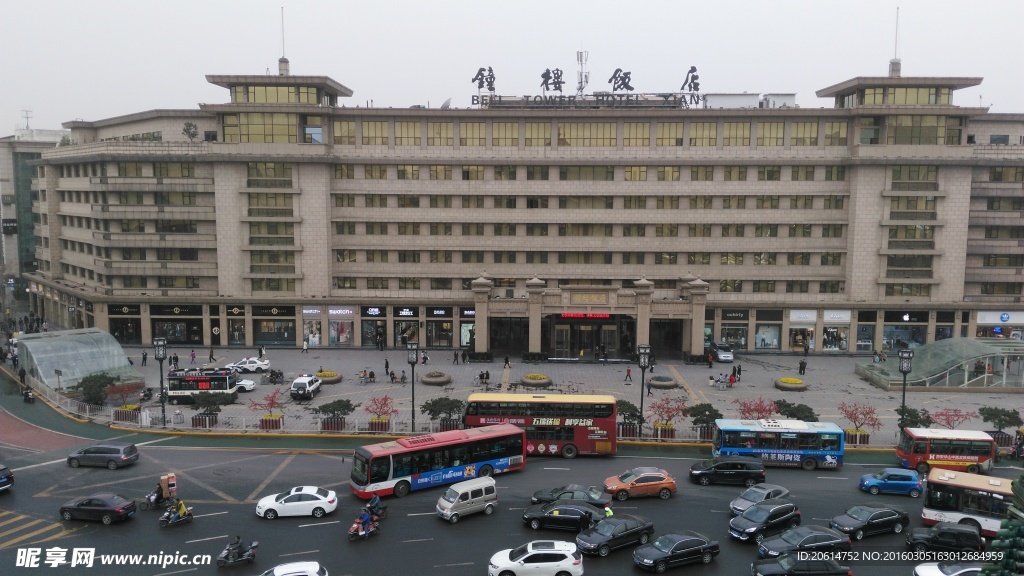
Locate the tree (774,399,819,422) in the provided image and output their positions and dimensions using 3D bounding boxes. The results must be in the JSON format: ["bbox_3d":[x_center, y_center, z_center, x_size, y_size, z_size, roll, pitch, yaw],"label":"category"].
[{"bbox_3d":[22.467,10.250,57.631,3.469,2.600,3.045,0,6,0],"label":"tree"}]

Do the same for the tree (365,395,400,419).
[{"bbox_3d":[-10.656,9.567,59.418,2.500,2.050,2.200,0,8,1],"label":"tree"}]

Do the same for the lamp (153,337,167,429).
[{"bbox_3d":[-28.320,7.694,59.380,0.950,7.300,0.950,1,7,3],"label":"lamp"}]

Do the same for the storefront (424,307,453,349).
[{"bbox_3d":[-9.478,5.041,94.880,3.618,5.413,0.800,0,6,1],"label":"storefront"}]

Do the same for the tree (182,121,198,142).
[{"bbox_3d":[-39.560,-19.152,90.292,1.900,3.000,1.800,0,8,1],"label":"tree"}]

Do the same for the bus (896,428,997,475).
[{"bbox_3d":[30.947,11.621,52.328,5.850,2.740,2.180,1,6,6],"label":"bus"}]

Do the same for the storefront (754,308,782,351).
[{"bbox_3d":[32.257,5.183,92.566,3.490,5.340,1.000,1,6,1],"label":"storefront"}]

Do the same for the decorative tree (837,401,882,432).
[{"bbox_3d":[27.078,10.035,57.014,3.475,2.468,2.850,0,6,1],"label":"decorative tree"}]

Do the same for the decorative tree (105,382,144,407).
[{"bbox_3d":[-32.648,9.108,61.586,2.900,1.950,2.300,0,8,1],"label":"decorative tree"}]

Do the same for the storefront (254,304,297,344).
[{"bbox_3d":[-30.353,4.631,94.115,5.674,5.171,1.000,1,6,1],"label":"storefront"}]

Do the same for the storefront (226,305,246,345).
[{"bbox_3d":[-33.651,4.540,89.249,2.400,5.000,1.200,0,8,1],"label":"storefront"}]

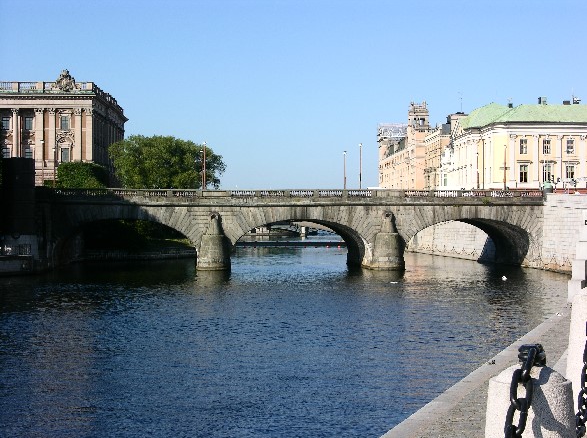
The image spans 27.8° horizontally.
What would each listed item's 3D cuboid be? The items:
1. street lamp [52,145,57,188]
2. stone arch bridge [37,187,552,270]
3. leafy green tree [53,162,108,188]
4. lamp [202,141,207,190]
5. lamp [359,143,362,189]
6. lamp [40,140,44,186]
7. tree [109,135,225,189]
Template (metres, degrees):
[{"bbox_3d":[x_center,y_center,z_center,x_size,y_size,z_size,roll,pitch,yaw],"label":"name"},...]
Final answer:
[{"bbox_3d":[-30.480,-5.580,151.360,0.450,6.700,0.450,0,-1,-5],"label":"street lamp"},{"bbox_3d":[-0.600,1.230,146.000,59.500,9.100,18.500,0,0,-6],"label":"stone arch bridge"},{"bbox_3d":[-33.940,-4.800,190.000,8.800,9.000,8.500,0,-1,-5],"label":"leafy green tree"},{"bbox_3d":[-10.460,-5.660,140.110,0.450,6.700,0.450,0,-1,-5],"label":"lamp"},{"bbox_3d":[8.050,-5.640,141.680,0.450,6.700,0.450,0,-1,-5],"label":"lamp"},{"bbox_3d":[-29.280,-5.750,138.470,0.450,6.700,0.450,0,-1,-5],"label":"lamp"},{"bbox_3d":[-23.760,-6.430,222.000,21.500,18.500,19.000,0,-1,-5],"label":"tree"}]

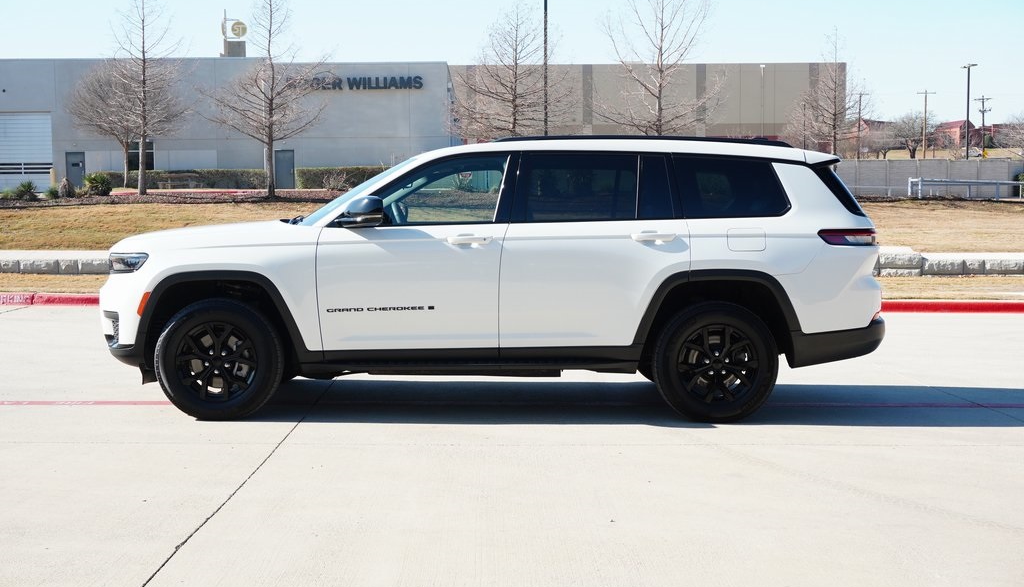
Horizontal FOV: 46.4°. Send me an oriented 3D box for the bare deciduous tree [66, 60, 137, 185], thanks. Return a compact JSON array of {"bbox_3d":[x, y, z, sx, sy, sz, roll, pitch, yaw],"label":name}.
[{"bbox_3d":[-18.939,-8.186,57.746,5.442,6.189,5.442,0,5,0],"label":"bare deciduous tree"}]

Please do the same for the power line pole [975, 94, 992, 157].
[{"bbox_3d":[65.160,-22.816,164.636,2.500,8.894,0.400,0,5,0],"label":"power line pole"}]

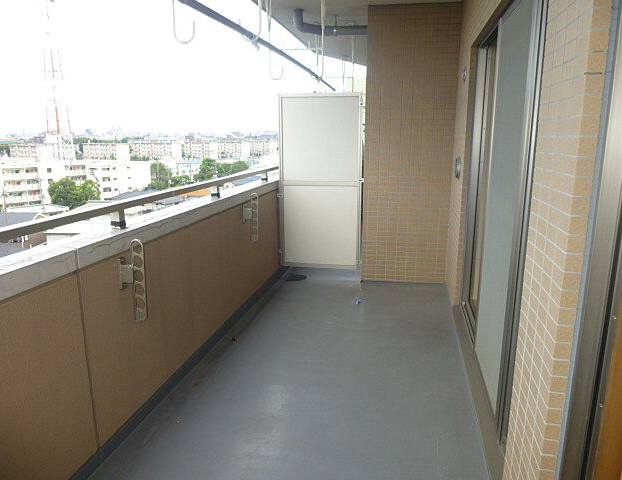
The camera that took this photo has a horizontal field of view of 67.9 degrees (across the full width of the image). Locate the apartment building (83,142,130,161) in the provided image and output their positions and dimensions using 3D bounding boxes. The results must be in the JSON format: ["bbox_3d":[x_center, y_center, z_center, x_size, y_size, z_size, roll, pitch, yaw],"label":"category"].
[{"bbox_3d":[-137.779,-57.673,310.992,34.000,14.000,10.500,5,14,22],"label":"apartment building"}]

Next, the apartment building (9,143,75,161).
[{"bbox_3d":[-149.782,-45.034,256.003,34.000,14.000,13.000,5,14,23],"label":"apartment building"}]

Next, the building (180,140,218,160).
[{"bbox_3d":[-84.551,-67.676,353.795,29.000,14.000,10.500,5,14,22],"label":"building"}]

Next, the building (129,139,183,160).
[{"bbox_3d":[-108.814,-61.254,324.825,38.000,14.000,10.500,5,14,22],"label":"building"}]

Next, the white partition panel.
[{"bbox_3d":[0.091,-0.568,4.689,0.817,1.747,0.045,2,13,12],"label":"white partition panel"}]

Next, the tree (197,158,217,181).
[{"bbox_3d":[-41.100,-27.073,183.515,8.400,10.300,8.400,-3,13,-13],"label":"tree"}]

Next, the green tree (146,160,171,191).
[{"bbox_3d":[-49.057,-19.725,148.890,8.800,11.000,8.800,-5,13,-18],"label":"green tree"}]

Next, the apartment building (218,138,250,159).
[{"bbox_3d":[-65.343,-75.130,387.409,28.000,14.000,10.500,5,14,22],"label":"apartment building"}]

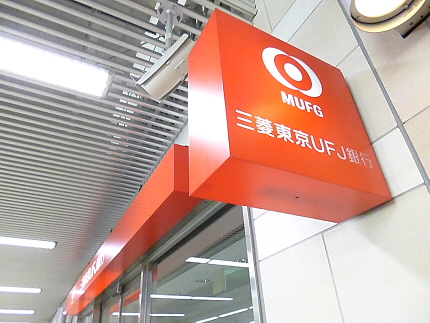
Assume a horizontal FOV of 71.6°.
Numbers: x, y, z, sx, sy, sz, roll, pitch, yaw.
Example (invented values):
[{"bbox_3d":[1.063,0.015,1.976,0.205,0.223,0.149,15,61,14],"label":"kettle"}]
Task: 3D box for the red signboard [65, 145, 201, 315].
[{"bbox_3d":[-1.780,1.750,4.692,0.270,0.410,6.736,14,-37,-25],"label":"red signboard"}]

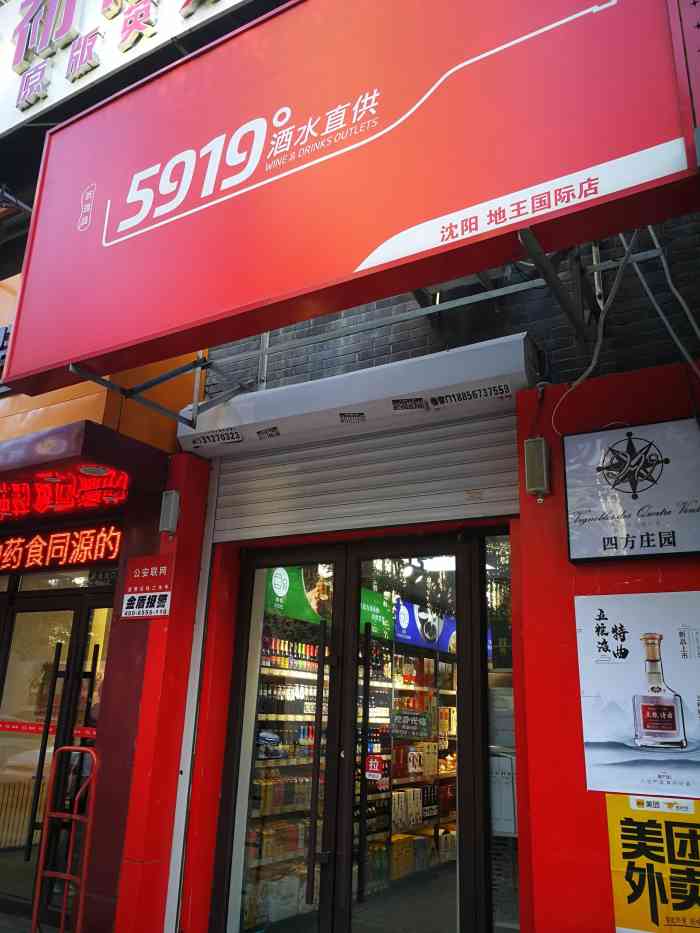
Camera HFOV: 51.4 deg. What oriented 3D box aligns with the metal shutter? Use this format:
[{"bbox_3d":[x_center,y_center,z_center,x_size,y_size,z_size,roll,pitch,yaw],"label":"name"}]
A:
[{"bbox_3d":[0.005,0.092,4.330,2.050,0.590,0.090,-8,-21,29],"label":"metal shutter"}]

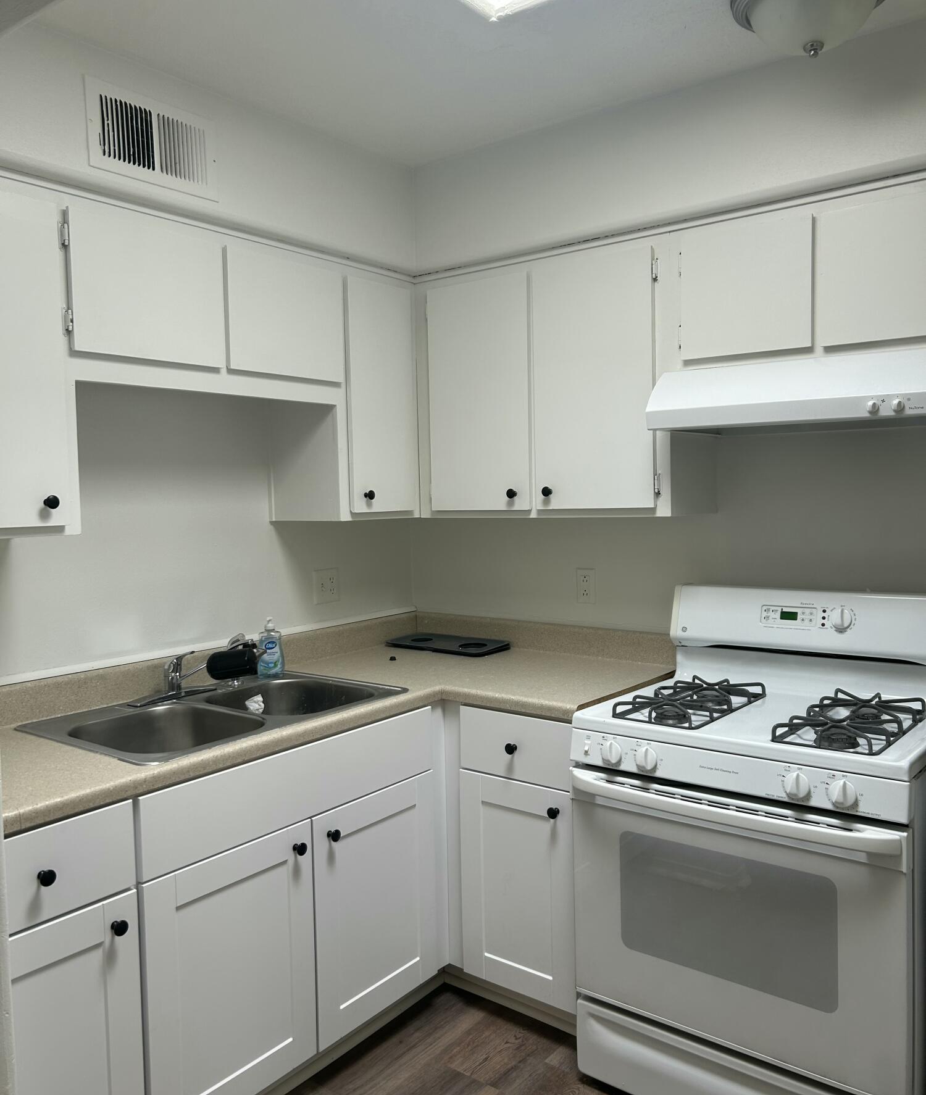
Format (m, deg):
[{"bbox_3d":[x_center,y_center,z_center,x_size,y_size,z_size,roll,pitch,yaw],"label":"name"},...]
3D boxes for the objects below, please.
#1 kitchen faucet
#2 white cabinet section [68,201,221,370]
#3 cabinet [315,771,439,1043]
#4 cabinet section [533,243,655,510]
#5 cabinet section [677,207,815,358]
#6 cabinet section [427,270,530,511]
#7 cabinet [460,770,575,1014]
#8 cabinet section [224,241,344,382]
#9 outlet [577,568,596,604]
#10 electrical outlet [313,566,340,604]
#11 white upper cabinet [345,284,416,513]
[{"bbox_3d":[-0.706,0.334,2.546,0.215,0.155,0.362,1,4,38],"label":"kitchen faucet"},{"bbox_3d":[-0.841,-0.588,2.229,0.310,0.307,0.395,1,4,37],"label":"white cabinet section"},{"bbox_3d":[-0.442,0.930,2.625,0.570,0.585,0.458,1,4,38],"label":"cabinet"},{"bbox_3d":[0.445,-0.453,2.652,0.368,0.680,0.310,1,4,37],"label":"cabinet section"},{"bbox_3d":[0.779,-0.635,2.385,0.328,0.308,0.310,1,4,37],"label":"cabinet section"},{"bbox_3d":[0.137,-0.459,2.885,0.369,0.680,0.310,1,4,37],"label":"cabinet section"},{"bbox_3d":[0.321,0.906,2.738,0.370,0.585,0.570,1,4,38],"label":"cabinet"},{"bbox_3d":[-0.589,-0.612,2.561,0.310,0.307,0.397,1,4,37],"label":"cabinet section"},{"bbox_3d":[0.401,0.128,3.036,0.070,0.115,0.010,1,4,38],"label":"outlet"},{"bbox_3d":[-0.457,0.133,3.142,0.010,0.114,0.116,1,4,38],"label":"electrical outlet"},{"bbox_3d":[-0.368,-0.460,2.962,0.310,0.700,0.284,1,4,38],"label":"white upper cabinet"}]

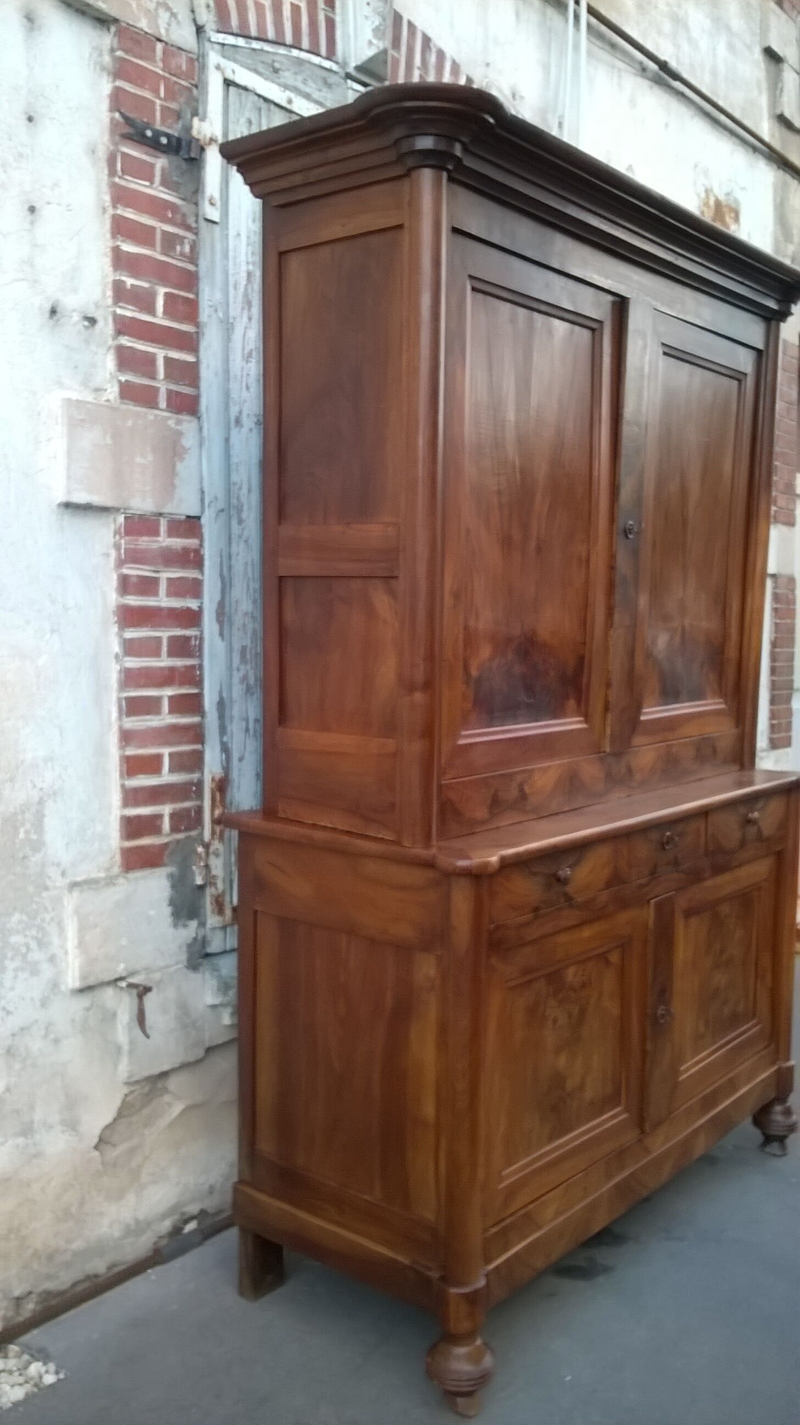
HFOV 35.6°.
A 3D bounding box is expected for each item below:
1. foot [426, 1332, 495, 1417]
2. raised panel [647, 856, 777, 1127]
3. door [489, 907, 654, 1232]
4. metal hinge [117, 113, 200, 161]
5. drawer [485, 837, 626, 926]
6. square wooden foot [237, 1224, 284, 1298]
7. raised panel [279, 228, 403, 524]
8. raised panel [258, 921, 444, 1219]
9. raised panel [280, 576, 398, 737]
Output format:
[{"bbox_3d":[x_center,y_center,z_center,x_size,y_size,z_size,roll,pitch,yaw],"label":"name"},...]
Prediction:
[{"bbox_3d":[0.114,1.203,2.275,0.124,0.153,0.124,1,5,0],"label":"foot"},{"bbox_3d":[0.764,0.643,3.011,0.030,0.519,0.722,5,6,39],"label":"raised panel"},{"bbox_3d":[0.346,0.682,2.500,0.027,0.519,0.601,5,6,39],"label":"door"},{"bbox_3d":[-0.492,-1.183,2.562,0.039,0.054,0.181,5,6,39],"label":"metal hinge"},{"bbox_3d":[0.168,0.308,2.553,0.425,0.096,0.495,5,6,39],"label":"drawer"},{"bbox_3d":[-0.294,1.155,2.674,0.045,0.169,0.105,5,6,39],"label":"square wooden foot"},{"bbox_3d":[-0.112,-0.631,2.402,0.312,0.536,0.020,5,6,39],"label":"raised panel"},{"bbox_3d":[-0.107,0.666,2.411,0.471,0.500,0.020,5,6,39],"label":"raised panel"},{"bbox_3d":[-0.119,-0.112,2.448,0.312,0.306,0.020,5,6,39],"label":"raised panel"}]

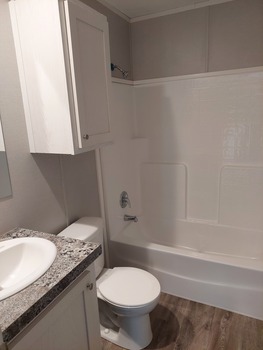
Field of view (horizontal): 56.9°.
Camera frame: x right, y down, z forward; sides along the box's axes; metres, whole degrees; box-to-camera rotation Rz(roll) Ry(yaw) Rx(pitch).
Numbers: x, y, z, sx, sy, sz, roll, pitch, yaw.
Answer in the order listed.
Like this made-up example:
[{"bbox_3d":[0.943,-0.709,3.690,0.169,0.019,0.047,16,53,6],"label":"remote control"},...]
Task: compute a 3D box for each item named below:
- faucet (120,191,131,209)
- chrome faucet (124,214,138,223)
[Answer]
[{"bbox_3d":[-0.041,0.258,2.479,0.078,0.175,0.172,5,16,26],"label":"faucet"},{"bbox_3d":[-0.006,0.456,2.508,0.145,0.068,0.062,5,16,26],"label":"chrome faucet"}]

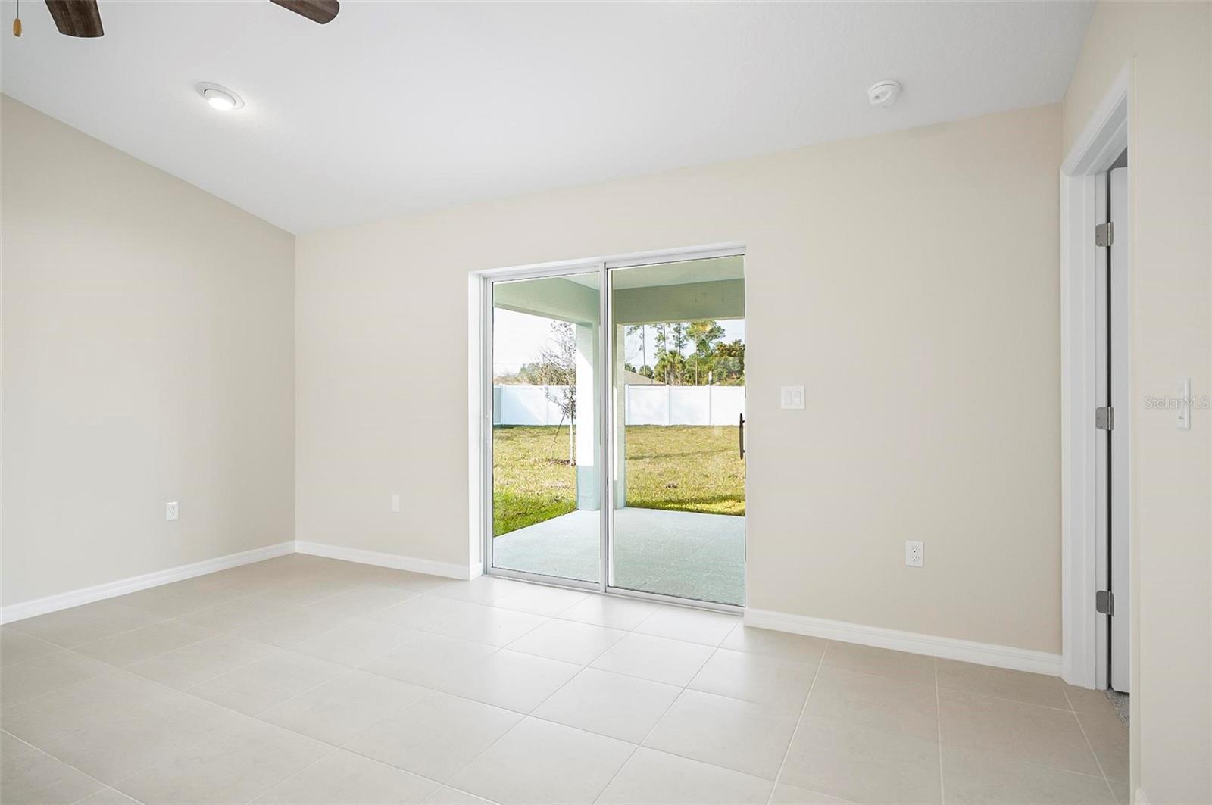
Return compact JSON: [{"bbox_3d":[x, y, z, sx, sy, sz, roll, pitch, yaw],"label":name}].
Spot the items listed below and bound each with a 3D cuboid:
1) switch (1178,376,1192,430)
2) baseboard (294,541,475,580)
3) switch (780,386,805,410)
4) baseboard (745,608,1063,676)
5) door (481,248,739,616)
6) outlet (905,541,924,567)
[{"bbox_3d":[1.336,0.002,1.396,0.012,0.116,0.070,0,0,27],"label":"switch"},{"bbox_3d":[-1.642,1.118,4.329,1.715,0.093,0.016,0,0,27],"label":"baseboard"},{"bbox_3d":[0.935,-0.022,3.027,0.115,0.116,0.012,0,0,27],"label":"switch"},{"bbox_3d":[1.317,1.106,2.836,1.330,0.093,0.016,0,0,27],"label":"baseboard"},{"bbox_3d":[0.007,0.156,3.715,1.800,2.000,0.110,0,0,27],"label":"door"},{"bbox_3d":[1.421,0.697,2.783,0.070,0.114,0.010,0,0,27],"label":"outlet"}]

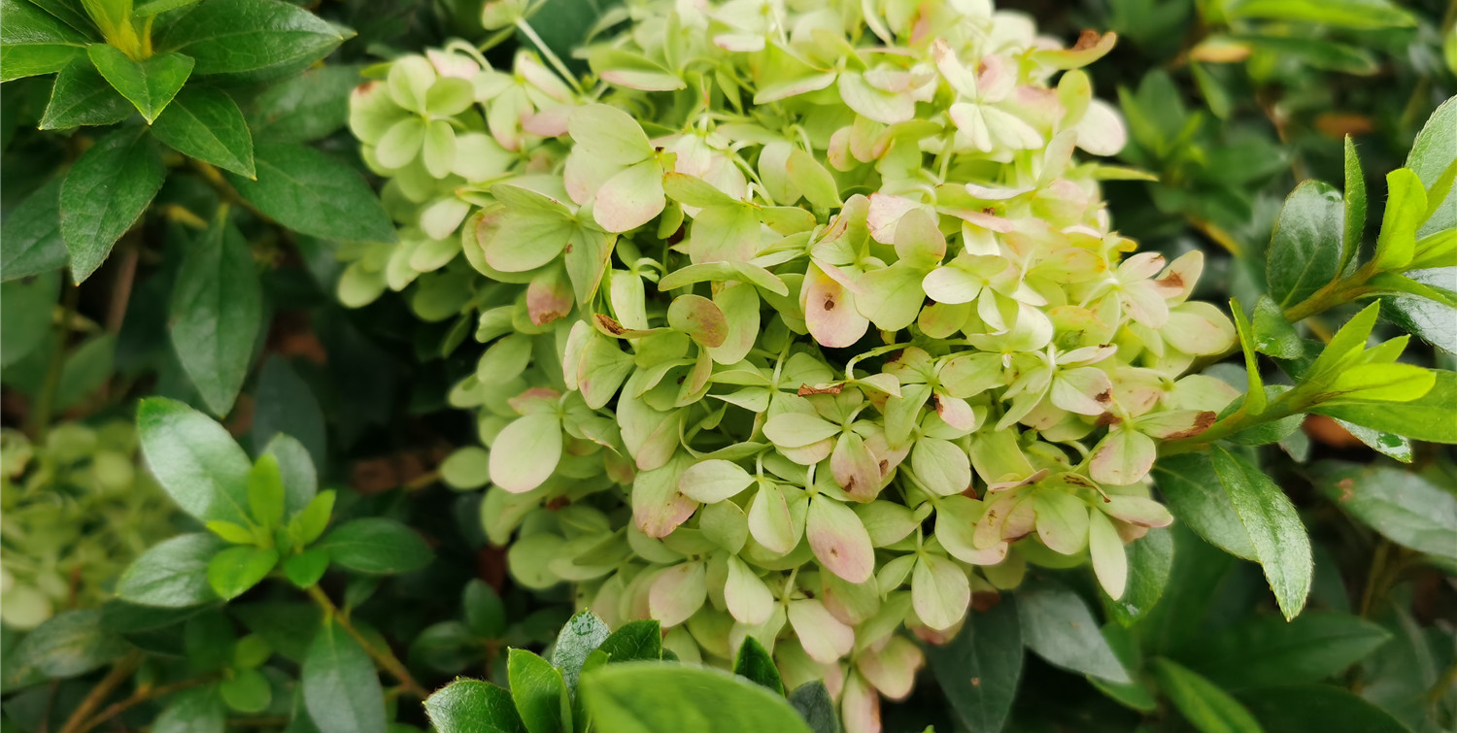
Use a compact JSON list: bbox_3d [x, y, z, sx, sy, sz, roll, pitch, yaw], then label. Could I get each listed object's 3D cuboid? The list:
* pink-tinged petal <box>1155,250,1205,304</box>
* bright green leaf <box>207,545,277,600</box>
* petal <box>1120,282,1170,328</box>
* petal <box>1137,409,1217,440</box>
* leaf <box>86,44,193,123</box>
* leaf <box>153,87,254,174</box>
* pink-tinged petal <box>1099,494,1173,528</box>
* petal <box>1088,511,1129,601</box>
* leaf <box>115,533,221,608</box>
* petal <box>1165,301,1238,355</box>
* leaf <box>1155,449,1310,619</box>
[{"bbox_3d":[0.117,-0.023,0.295,0.011,0.004,0.018,39,72,7],"label":"pink-tinged petal"},{"bbox_3d":[-0.148,0.064,0.350,0.018,0.005,0.019,31,68,22],"label":"bright green leaf"},{"bbox_3d":[0.106,-0.016,0.290,0.015,0.005,0.013,41,73,-1],"label":"petal"},{"bbox_3d":[0.113,0.014,0.285,0.021,0.004,0.013,-4,37,-5],"label":"petal"},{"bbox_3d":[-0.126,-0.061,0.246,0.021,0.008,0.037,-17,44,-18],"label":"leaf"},{"bbox_3d":[-0.132,-0.059,0.285,0.037,0.006,0.018,39,68,11],"label":"leaf"},{"bbox_3d":[0.108,0.038,0.300,0.019,0.006,0.011,16,34,1],"label":"pink-tinged petal"},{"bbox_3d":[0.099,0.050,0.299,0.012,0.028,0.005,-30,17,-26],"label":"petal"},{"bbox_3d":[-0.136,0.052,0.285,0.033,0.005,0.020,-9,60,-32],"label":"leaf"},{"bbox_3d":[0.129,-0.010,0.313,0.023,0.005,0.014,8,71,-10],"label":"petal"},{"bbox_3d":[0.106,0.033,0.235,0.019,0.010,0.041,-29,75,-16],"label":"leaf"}]

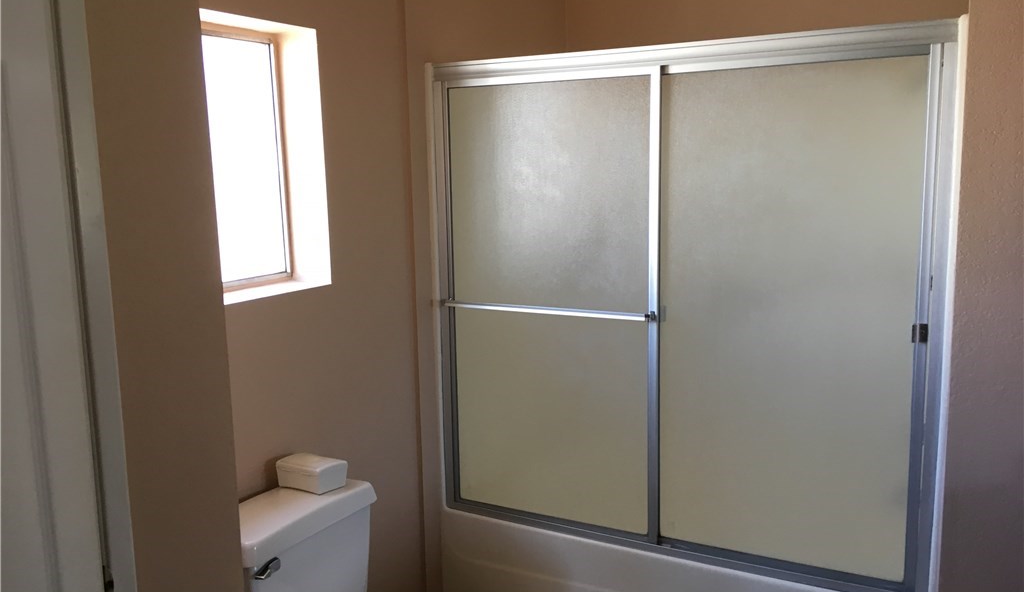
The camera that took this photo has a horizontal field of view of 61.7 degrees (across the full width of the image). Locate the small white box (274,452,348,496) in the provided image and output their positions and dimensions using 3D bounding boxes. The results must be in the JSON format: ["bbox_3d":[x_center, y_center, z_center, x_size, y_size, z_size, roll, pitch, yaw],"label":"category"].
[{"bbox_3d":[-0.510,0.451,2.196,0.148,0.068,0.100,4,10,31],"label":"small white box"}]

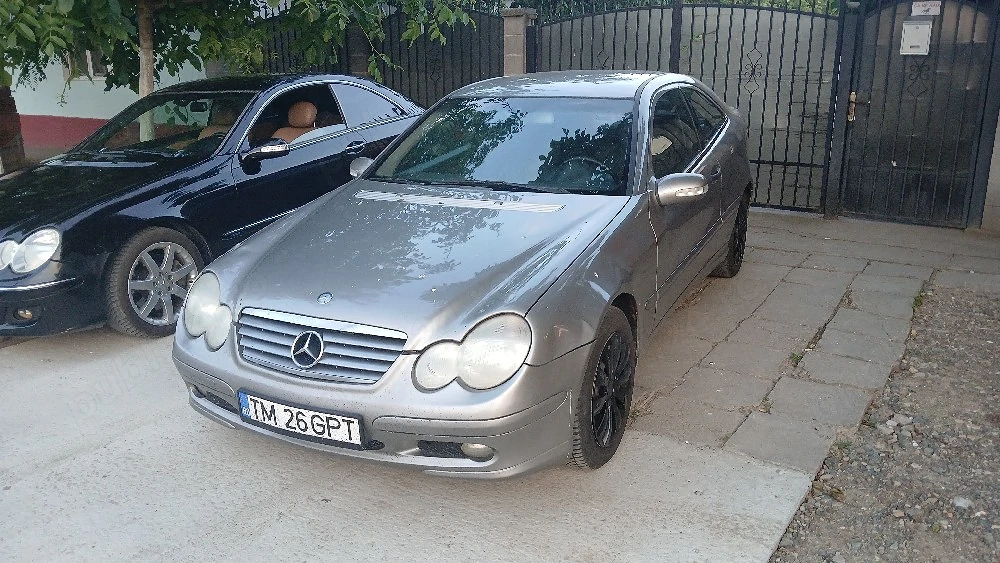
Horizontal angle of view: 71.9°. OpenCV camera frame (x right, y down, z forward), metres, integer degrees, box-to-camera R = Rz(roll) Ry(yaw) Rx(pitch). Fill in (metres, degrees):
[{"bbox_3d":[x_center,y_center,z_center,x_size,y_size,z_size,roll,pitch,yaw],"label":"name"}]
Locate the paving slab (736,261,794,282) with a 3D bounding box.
[{"bbox_3d":[1.937,-0.055,5.155,0.410,0.050,0.400,10,21,34],"label":"paving slab"}]

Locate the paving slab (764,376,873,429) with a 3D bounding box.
[{"bbox_3d":[1.451,0.573,3.167,0.400,0.050,0.410,9,20,33],"label":"paving slab"}]

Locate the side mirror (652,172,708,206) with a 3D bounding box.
[{"bbox_3d":[0.815,-0.412,3.097,0.235,0.150,0.155,7,19,26],"label":"side mirror"}]

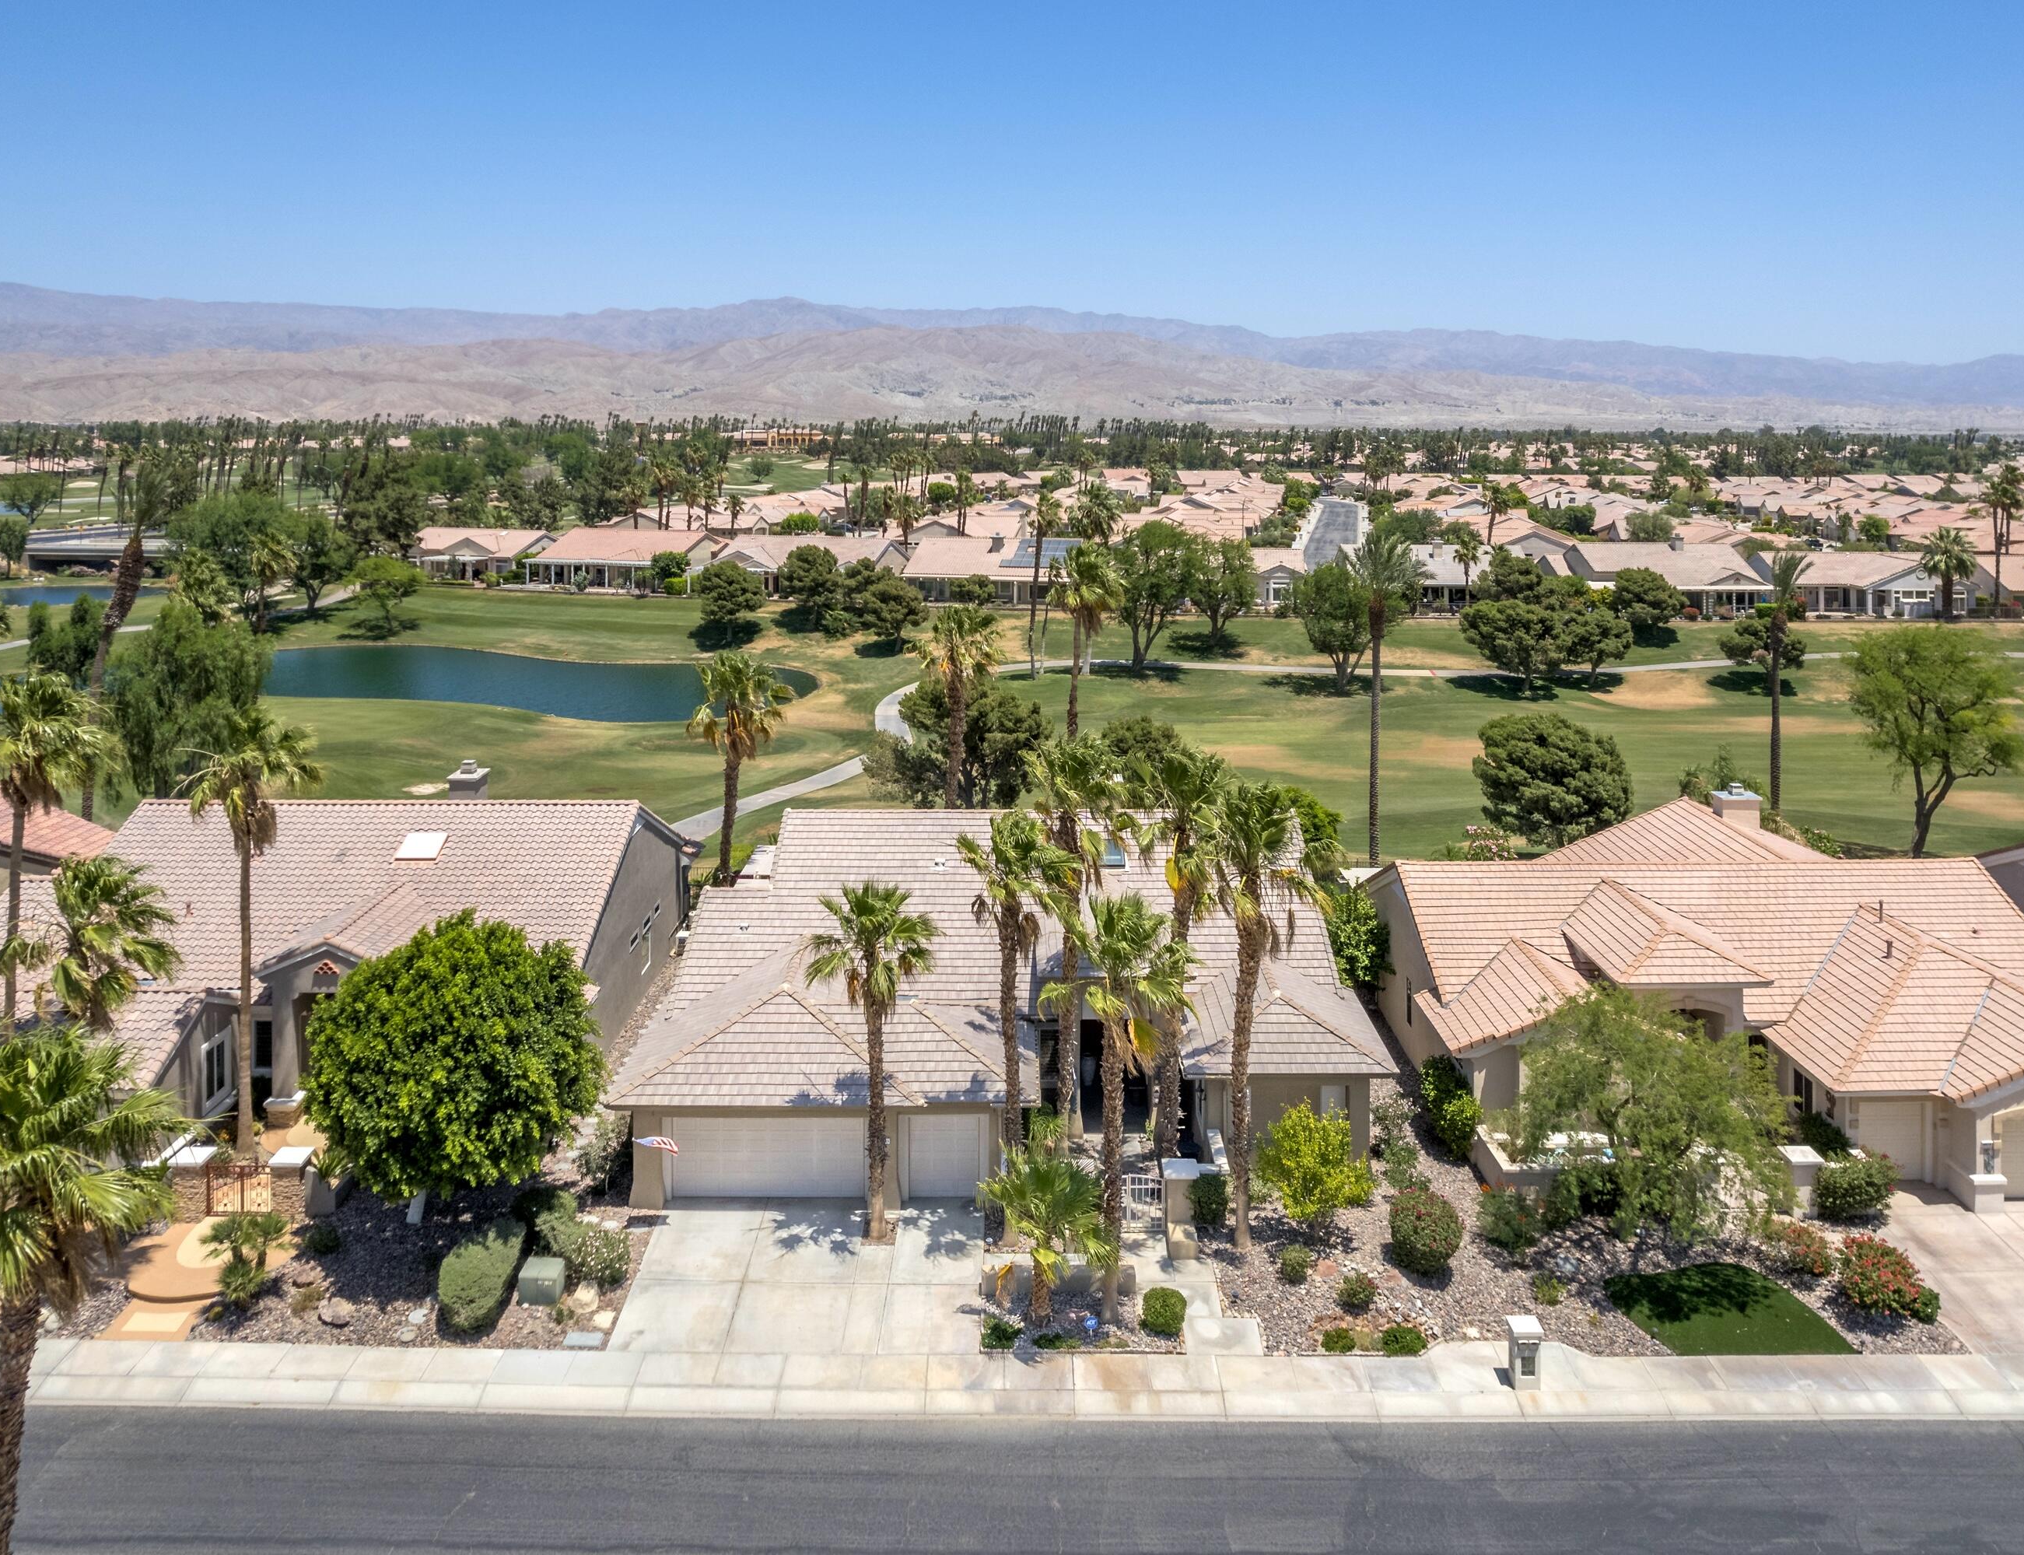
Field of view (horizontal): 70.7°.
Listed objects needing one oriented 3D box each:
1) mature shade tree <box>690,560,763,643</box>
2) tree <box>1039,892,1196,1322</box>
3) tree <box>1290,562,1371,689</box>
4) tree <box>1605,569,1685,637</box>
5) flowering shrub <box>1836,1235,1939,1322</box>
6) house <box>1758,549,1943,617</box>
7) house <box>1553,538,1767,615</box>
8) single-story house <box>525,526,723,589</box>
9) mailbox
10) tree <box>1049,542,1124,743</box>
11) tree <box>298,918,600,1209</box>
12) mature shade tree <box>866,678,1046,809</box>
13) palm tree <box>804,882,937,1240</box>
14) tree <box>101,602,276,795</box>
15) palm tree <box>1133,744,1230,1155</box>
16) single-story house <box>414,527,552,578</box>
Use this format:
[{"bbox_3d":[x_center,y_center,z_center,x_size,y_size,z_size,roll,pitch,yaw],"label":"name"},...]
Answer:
[{"bbox_3d":[-25.595,-16.024,128.795,6.585,7.405,6.585,0,14,0],"label":"mature shade tree"},{"bbox_3d":[2.163,7.086,30.022,3.276,9.715,3.276,0,14,0],"label":"tree"},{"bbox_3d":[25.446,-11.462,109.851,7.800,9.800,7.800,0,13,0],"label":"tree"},{"bbox_3d":[59.074,-16.263,132.693,7.296,6.440,7.296,0,14,0],"label":"tree"},{"bbox_3d":[19.444,11.048,31.766,2.150,1.380,2.150,0,14,0],"label":"flowering shrub"},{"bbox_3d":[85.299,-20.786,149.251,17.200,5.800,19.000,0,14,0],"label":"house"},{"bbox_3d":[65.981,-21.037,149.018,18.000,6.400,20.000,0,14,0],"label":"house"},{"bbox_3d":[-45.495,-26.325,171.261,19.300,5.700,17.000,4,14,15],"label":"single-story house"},{"bbox_3d":[10.641,11.947,29.563,0.580,1.280,0.550,0,13,0],"label":"mailbox"},{"bbox_3d":[3.740,-4.968,73.503,3.694,13.965,3.694,0,13,0],"label":"tree"},{"bbox_3d":[-13.416,7.133,34.282,7.000,7.860,7.000,0,14,0],"label":"tree"},{"bbox_3d":[-2.669,-0.954,67.476,8.519,7.540,8.519,0,14,0],"label":"mature shade tree"},{"bbox_3d":[-3.227,6.643,33.073,3.007,8.887,3.007,0,14,0],"label":"palm tree"},{"bbox_3d":[-39.735,-3.223,69.166,8.107,10.935,8.107,0,14,0],"label":"tree"},{"bbox_3d":[4.163,4.630,36.295,2.573,11.292,2.573,0,14,0],"label":"palm tree"},{"bbox_3d":[-65.548,-27.741,177.500,17.000,5.300,15.500,4,14,16],"label":"single-story house"}]

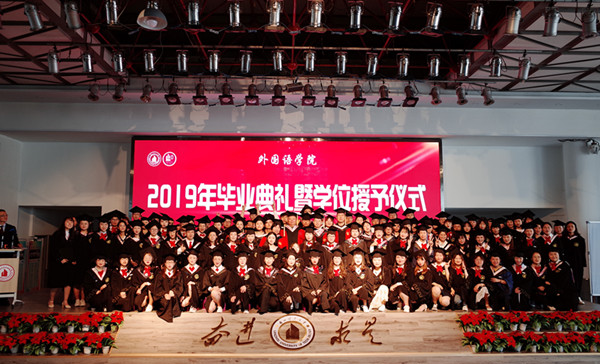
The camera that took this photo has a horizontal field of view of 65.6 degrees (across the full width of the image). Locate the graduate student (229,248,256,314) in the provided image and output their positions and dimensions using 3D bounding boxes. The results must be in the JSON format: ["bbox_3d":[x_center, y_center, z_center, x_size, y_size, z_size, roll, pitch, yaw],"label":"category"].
[{"bbox_3d":[-1.025,1.768,8.400,0.500,1.120,0.660,0,-6,-3],"label":"graduate student"}]

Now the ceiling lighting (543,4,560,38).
[{"bbox_3d":[4.533,-2.909,8.395,0.300,0.480,0.330,0,-6,-2],"label":"ceiling lighting"}]

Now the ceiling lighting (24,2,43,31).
[{"bbox_3d":[-3.500,-2.171,6.113,0.190,0.360,0.210,-2,-7,18],"label":"ceiling lighting"}]

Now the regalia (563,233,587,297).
[{"bbox_3d":[5.434,1.633,9.209,0.480,1.200,0.340,-1,-6,14],"label":"regalia"}]

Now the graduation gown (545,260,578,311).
[{"bbox_3d":[4.706,1.841,8.394,0.600,0.860,0.600,-3,-7,28],"label":"graduation gown"}]

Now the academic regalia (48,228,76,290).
[{"bbox_3d":[-4.525,1.440,8.866,0.470,1.129,0.340,4,-7,-33],"label":"academic regalia"}]

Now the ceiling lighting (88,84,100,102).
[{"bbox_3d":[-4.106,-1.767,9.299,0.200,0.330,0.220,-1,-6,9],"label":"ceiling lighting"}]

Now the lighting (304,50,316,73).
[{"bbox_3d":[0.180,-2.062,7.968,0.190,0.310,0.230,0,-6,0],"label":"lighting"}]

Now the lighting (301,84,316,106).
[{"bbox_3d":[0.226,-2.331,12.559,0.400,0.500,0.420,0,-6,-2],"label":"lighting"}]

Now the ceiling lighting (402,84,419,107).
[{"bbox_3d":[3.002,-2.349,12.659,0.400,0.500,0.420,0,-6,-2],"label":"ceiling lighting"}]

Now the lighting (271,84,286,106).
[{"bbox_3d":[-0.438,-1.760,9.480,0.290,0.350,0.270,0,-6,0],"label":"lighting"}]

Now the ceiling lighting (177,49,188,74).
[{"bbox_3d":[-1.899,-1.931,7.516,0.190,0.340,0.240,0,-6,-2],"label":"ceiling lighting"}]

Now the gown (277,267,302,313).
[{"bbox_3d":[-0.193,1.943,8.563,0.460,0.776,0.600,0,-6,-3],"label":"gown"}]

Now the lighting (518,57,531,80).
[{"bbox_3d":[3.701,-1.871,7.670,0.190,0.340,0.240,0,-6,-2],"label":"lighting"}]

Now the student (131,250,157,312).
[{"bbox_3d":[-2.888,1.811,8.590,0.437,1.034,0.620,2,-6,-15],"label":"student"}]

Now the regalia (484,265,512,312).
[{"bbox_3d":[3.786,1.994,8.878,0.473,0.757,0.580,-3,-7,28],"label":"regalia"}]

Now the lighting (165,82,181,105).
[{"bbox_3d":[-2.984,-2.070,10.900,0.340,0.460,0.320,0,-6,0],"label":"lighting"}]

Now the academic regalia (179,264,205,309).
[{"bbox_3d":[-1.883,1.825,8.200,0.480,0.820,0.550,0,-6,-1],"label":"academic regalia"}]

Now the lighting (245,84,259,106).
[{"bbox_3d":[-0.987,-1.758,9.467,0.270,0.350,0.270,0,-6,0],"label":"lighting"}]

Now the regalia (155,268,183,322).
[{"bbox_3d":[-2.354,2.024,8.380,0.520,0.880,0.620,0,-6,0],"label":"regalia"}]

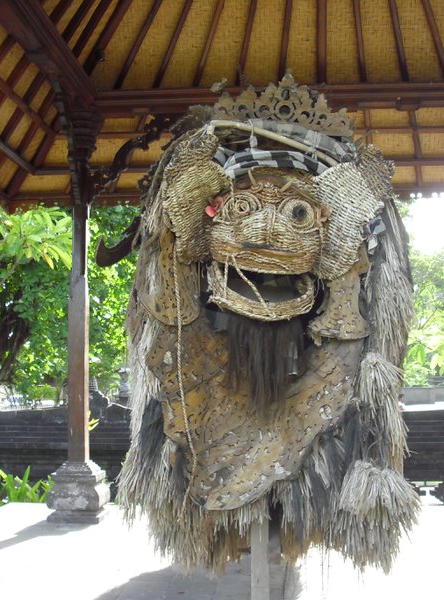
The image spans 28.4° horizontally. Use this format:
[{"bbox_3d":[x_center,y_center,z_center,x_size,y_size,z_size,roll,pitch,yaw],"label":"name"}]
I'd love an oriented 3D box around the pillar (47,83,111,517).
[{"bbox_3d":[-1.229,0.058,7.601,0.427,3.597,0.427,-1,-5,4],"label":"pillar"}]

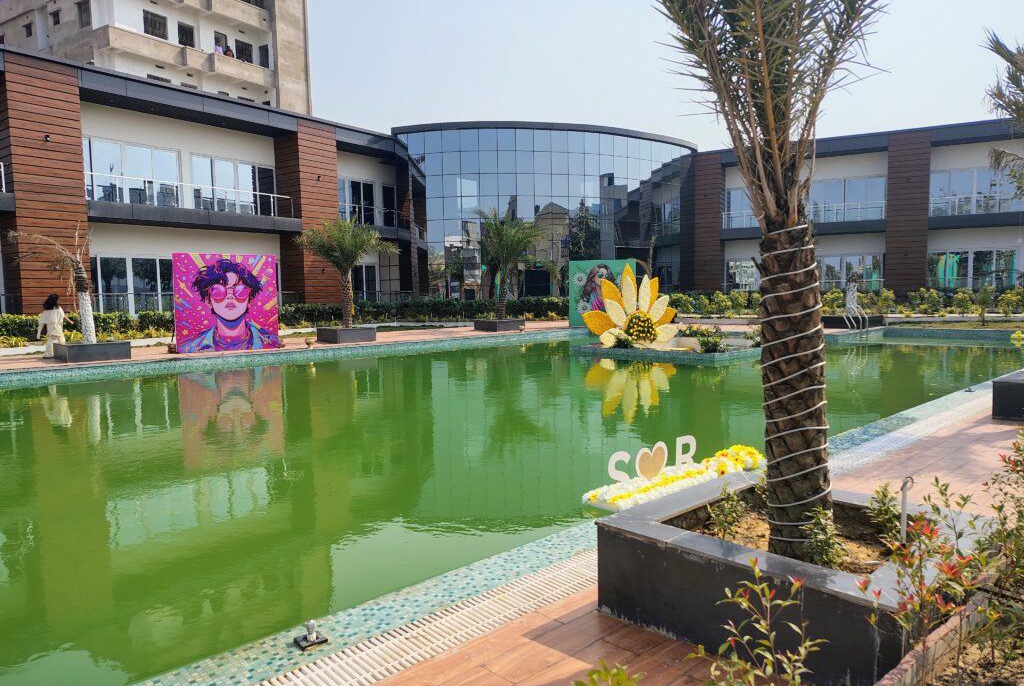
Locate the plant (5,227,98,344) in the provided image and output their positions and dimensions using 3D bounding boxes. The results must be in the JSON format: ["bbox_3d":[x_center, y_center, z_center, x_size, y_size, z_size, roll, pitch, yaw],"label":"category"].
[{"bbox_3d":[-10.258,-1.243,15.831,1.900,2.680,1.400,-5,6,-43],"label":"plant"}]

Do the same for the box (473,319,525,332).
[{"bbox_3d":[-0.437,-0.635,25.372,1.273,0.404,1.273,-5,6,-43],"label":"box"}]

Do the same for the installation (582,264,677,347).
[{"bbox_3d":[3.401,-1.160,19.522,2.900,2.200,1.200,-4,5,-37],"label":"installation"}]

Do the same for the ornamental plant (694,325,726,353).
[{"bbox_3d":[4.534,-0.118,16.212,0.660,0.580,0.660,-5,6,-43],"label":"ornamental plant"}]

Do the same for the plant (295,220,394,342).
[{"bbox_3d":[-5.016,-1.869,21.343,2.700,3.620,2.700,-5,6,-43],"label":"plant"}]

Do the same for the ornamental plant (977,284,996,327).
[{"bbox_3d":[15.701,-1.263,23.534,0.620,1.400,0.620,2,5,34],"label":"ornamental plant"}]

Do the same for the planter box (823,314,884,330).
[{"bbox_3d":[11.076,-0.650,23.046,1.273,0.404,1.273,-5,6,-43],"label":"planter box"}]

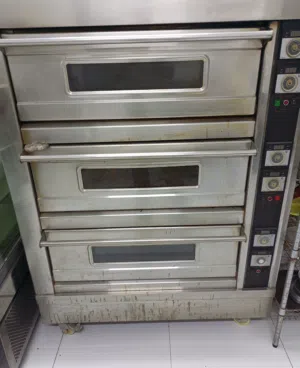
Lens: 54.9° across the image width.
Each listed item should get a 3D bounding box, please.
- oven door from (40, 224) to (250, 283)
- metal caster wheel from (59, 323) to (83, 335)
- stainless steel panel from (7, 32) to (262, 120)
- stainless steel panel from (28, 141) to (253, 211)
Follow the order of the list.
[{"bbox_3d":[-0.028,0.347,1.376,0.909,0.299,0.080,-2,23,0],"label":"oven door"},{"bbox_3d":[-0.460,0.796,1.671,0.115,0.110,0.100,-2,23,0],"label":"metal caster wheel"},{"bbox_3d":[-0.055,-0.397,1.070,0.914,0.300,0.050,-2,23,0],"label":"stainless steel panel"},{"bbox_3d":[-0.042,-0.027,1.230,0.910,0.300,0.050,-2,23,0],"label":"stainless steel panel"}]

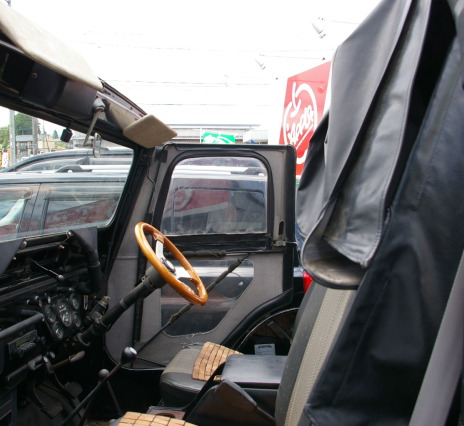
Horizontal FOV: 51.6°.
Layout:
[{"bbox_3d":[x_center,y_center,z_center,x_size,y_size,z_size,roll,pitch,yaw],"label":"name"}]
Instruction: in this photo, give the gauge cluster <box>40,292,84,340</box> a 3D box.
[{"bbox_3d":[-0.601,0.365,1.704,0.050,0.145,0.235,-16,0,8],"label":"gauge cluster"}]

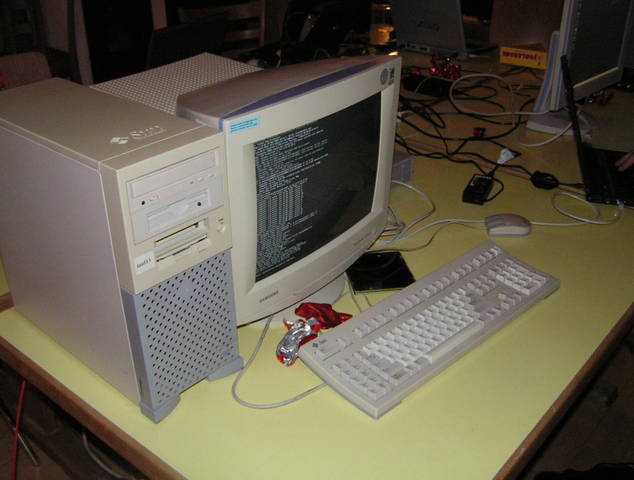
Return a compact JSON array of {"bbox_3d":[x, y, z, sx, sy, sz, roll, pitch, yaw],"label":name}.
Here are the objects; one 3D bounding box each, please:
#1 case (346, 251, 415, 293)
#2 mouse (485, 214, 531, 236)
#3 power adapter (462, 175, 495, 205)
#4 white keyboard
[{"bbox_3d":[0.121,0.065,1.372,0.125,0.011,0.139,-5,29,-8],"label":"case"},{"bbox_3d":[0.414,-0.038,1.530,0.102,0.036,0.063,0,29,1],"label":"mouse"},{"bbox_3d":[0.389,-0.120,1.688,0.047,0.029,0.112,12,31,22],"label":"power adapter"},{"bbox_3d":[0.216,0.131,1.213,0.503,0.043,0.166,-24,37,-37],"label":"white keyboard"}]

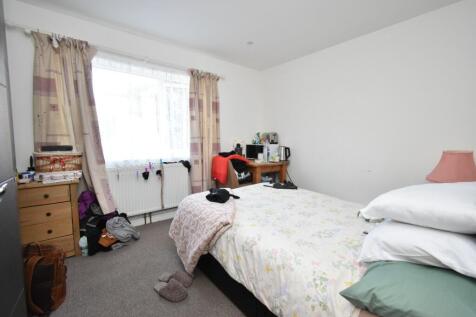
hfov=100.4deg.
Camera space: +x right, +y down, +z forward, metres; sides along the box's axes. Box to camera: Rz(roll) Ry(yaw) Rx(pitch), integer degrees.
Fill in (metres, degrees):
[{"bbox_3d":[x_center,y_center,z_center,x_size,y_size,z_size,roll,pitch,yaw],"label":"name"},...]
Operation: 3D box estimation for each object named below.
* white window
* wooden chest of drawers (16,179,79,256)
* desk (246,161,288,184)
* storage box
[{"bbox_3d":[-1.198,-0.552,2.535,1.270,1.210,0.100,-4,8,-38],"label":"white window"},{"bbox_3d":[-1.843,0.578,1.874,0.580,0.745,0.365,-4,8,-38],"label":"wooden chest of drawers"},{"bbox_3d":[0.311,0.450,3.344,0.750,0.755,0.660,-4,8,-38],"label":"desk"},{"bbox_3d":[-1.722,0.037,1.920,0.325,0.155,0.220,-4,8,-38],"label":"storage box"}]

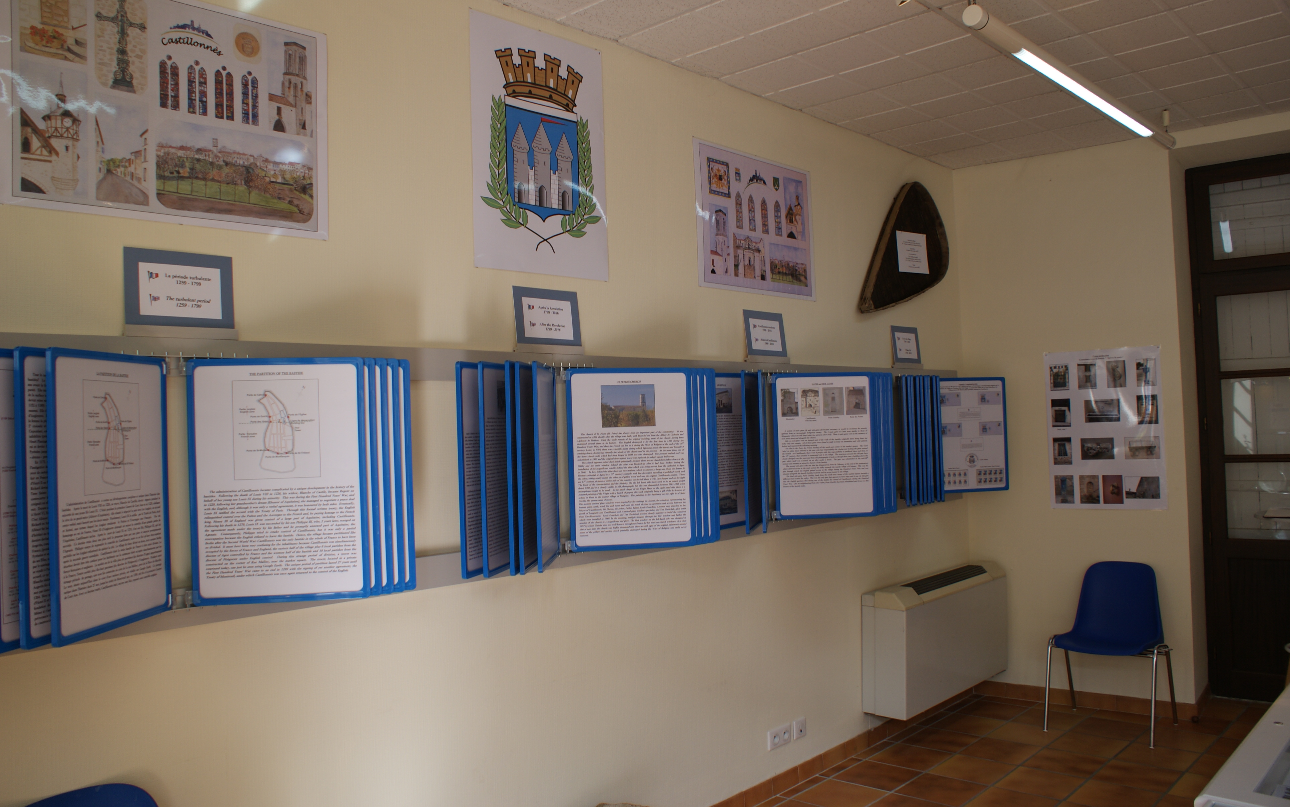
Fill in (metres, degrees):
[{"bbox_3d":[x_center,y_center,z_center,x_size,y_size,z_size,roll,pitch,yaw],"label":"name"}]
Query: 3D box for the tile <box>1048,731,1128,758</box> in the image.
[{"bbox_3d":[2.099,1.617,4.569,0.295,0.010,0.295,-4,-2,43],"label":"tile"}]

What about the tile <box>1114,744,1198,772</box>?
[{"bbox_3d":[2.359,1.630,4.452,0.300,0.010,0.300,-3,-2,43],"label":"tile"}]

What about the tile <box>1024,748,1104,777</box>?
[{"bbox_3d":[1.929,1.649,4.430,0.300,0.010,0.300,-3,-2,43],"label":"tile"}]

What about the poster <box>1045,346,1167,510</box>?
[{"bbox_3d":[2.462,0.141,5.191,0.585,0.850,0.005,-3,-2,37],"label":"poster"}]

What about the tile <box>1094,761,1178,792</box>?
[{"bbox_3d":[2.162,1.633,4.254,0.300,0.010,0.300,-3,-2,43],"label":"tile"}]

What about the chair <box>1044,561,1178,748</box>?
[{"bbox_3d":[2.352,1.243,4.896,0.515,0.800,0.490,-3,-2,40],"label":"chair"}]

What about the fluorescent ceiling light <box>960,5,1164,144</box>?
[{"bbox_3d":[1.802,-1.250,3.894,0.058,0.058,2.232,-3,-2,43],"label":"fluorescent ceiling light"}]

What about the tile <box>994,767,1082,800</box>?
[{"bbox_3d":[1.718,1.651,4.200,0.300,0.010,0.300,-3,-2,43],"label":"tile"}]

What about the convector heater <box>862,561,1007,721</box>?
[{"bbox_3d":[1.537,1.200,5.081,0.235,0.590,1.180,-3,-2,43],"label":"convector heater"}]

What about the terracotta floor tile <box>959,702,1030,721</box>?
[{"bbox_3d":[1.884,1.675,5.288,0.300,0.010,0.300,-3,-2,43],"label":"terracotta floor tile"}]

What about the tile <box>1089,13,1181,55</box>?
[{"bbox_3d":[1.885,-1.421,3.699,0.300,0.015,0.300,-3,-2,43],"label":"tile"}]

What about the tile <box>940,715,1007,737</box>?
[{"bbox_3d":[1.682,1.677,5.063,0.300,0.010,0.300,-3,-2,43],"label":"tile"}]

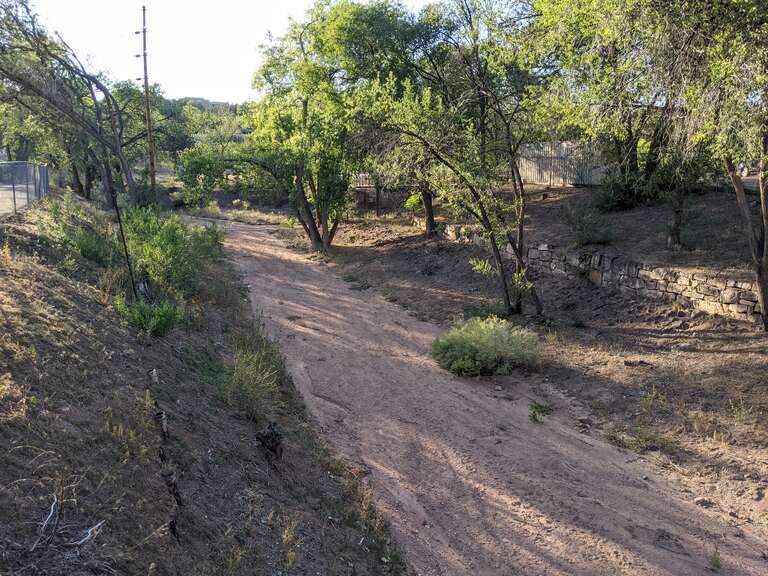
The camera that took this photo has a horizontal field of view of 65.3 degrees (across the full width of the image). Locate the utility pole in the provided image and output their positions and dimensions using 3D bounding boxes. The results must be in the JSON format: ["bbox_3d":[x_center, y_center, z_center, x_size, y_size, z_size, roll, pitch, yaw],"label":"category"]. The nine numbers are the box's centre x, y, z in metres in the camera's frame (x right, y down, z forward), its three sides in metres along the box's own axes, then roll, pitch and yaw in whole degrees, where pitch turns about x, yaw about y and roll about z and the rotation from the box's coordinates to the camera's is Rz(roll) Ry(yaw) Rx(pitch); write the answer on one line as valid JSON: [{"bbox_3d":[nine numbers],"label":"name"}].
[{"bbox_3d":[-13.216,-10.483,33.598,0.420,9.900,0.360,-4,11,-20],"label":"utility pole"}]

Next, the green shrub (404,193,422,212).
[{"bbox_3d":[1.453,-4.162,29.500,0.950,1.000,0.900,1,11,3],"label":"green shrub"}]

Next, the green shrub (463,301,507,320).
[{"bbox_3d":[2.047,0.499,12.200,0.880,0.520,0.750,2,11,10],"label":"green shrub"}]

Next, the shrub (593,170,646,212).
[{"bbox_3d":[7.739,-3.158,19.600,1.600,1.350,1.500,4,11,21],"label":"shrub"}]

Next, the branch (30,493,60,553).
[{"bbox_3d":[-2.046,1.409,3.600,0.160,0.260,0.250,-6,12,-31],"label":"branch"}]

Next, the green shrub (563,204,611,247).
[{"bbox_3d":[5.003,-1.544,14.800,1.100,1.000,1.050,4,11,18],"label":"green shrub"}]

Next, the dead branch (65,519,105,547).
[{"bbox_3d":[-1.750,1.429,3.500,0.210,0.110,0.160,-6,12,-28],"label":"dead branch"}]

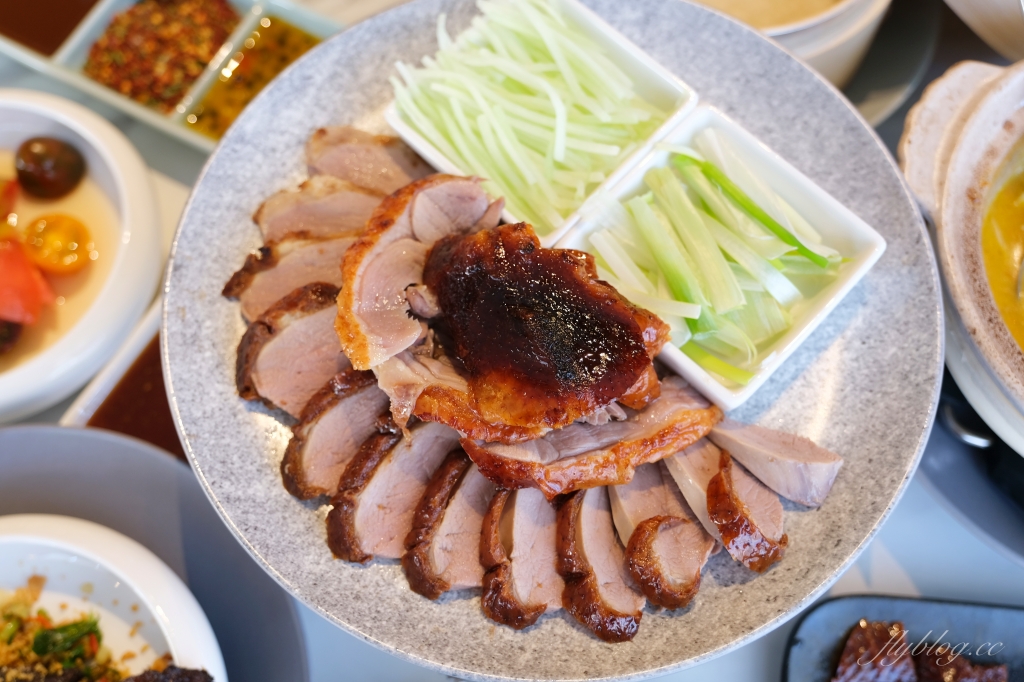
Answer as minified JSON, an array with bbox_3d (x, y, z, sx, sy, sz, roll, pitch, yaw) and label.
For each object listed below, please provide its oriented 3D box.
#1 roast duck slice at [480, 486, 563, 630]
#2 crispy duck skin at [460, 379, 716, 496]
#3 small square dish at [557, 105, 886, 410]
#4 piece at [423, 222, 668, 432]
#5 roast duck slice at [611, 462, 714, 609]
[{"bbox_3d":[0.003,0.076,0.366,0.029,0.021,0.057,-1,66,1],"label":"roast duck slice"},{"bbox_3d":[0.029,0.034,0.376,0.093,0.025,0.040,-14,67,-5],"label":"crispy duck skin"},{"bbox_3d":[0.082,-0.032,0.412,0.093,0.030,0.093,42,74,17],"label":"small square dish"},{"bbox_3d":[0.013,-0.004,0.384,0.089,0.030,0.068,23,69,11],"label":"piece"},{"bbox_3d":[0.053,0.069,0.368,0.032,0.021,0.056,-21,68,-8],"label":"roast duck slice"}]

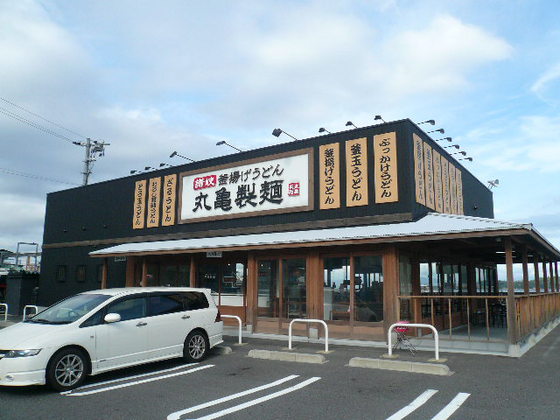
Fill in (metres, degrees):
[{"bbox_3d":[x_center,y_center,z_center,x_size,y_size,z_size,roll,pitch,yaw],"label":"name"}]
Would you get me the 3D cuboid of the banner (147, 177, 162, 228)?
[{"bbox_3d":[-5.328,-0.298,19.154,0.702,2.099,0.060,-6,-12,34],"label":"banner"}]

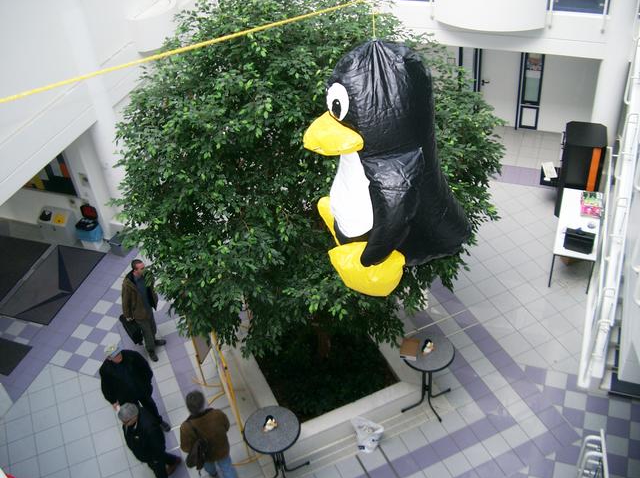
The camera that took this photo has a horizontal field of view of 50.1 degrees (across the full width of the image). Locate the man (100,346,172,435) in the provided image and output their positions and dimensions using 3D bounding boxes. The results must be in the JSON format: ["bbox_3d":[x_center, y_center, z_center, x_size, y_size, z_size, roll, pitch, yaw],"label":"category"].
[{"bbox_3d":[-2.562,2.034,9.362,0.600,1.740,0.500,-27,43,-23],"label":"man"}]

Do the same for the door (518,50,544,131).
[{"bbox_3d":[4.493,-3.172,14.441,0.380,2.000,0.080,10,42,20],"label":"door"}]

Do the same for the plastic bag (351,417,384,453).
[{"bbox_3d":[0.629,2.623,9.210,0.400,0.400,0.330,-19,40,-14],"label":"plastic bag"}]

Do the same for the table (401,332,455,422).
[{"bbox_3d":[1.488,1.895,9.454,0.700,1.060,0.700,-4,39,4],"label":"table"}]

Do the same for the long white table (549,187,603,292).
[{"bbox_3d":[4.335,0.004,11.583,0.640,0.730,1.830,10,42,20],"label":"long white table"}]

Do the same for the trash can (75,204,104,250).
[{"bbox_3d":[-4.464,-0.243,13.145,0.470,0.860,0.420,10,42,20],"label":"trash can"}]

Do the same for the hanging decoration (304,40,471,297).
[{"bbox_3d":[0.358,-0.399,3.762,0.970,1.442,1.009,-15,40,-9],"label":"hanging decoration"}]

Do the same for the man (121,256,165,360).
[{"bbox_3d":[-2.692,1.059,10.560,0.470,1.760,0.560,14,44,24],"label":"man"}]

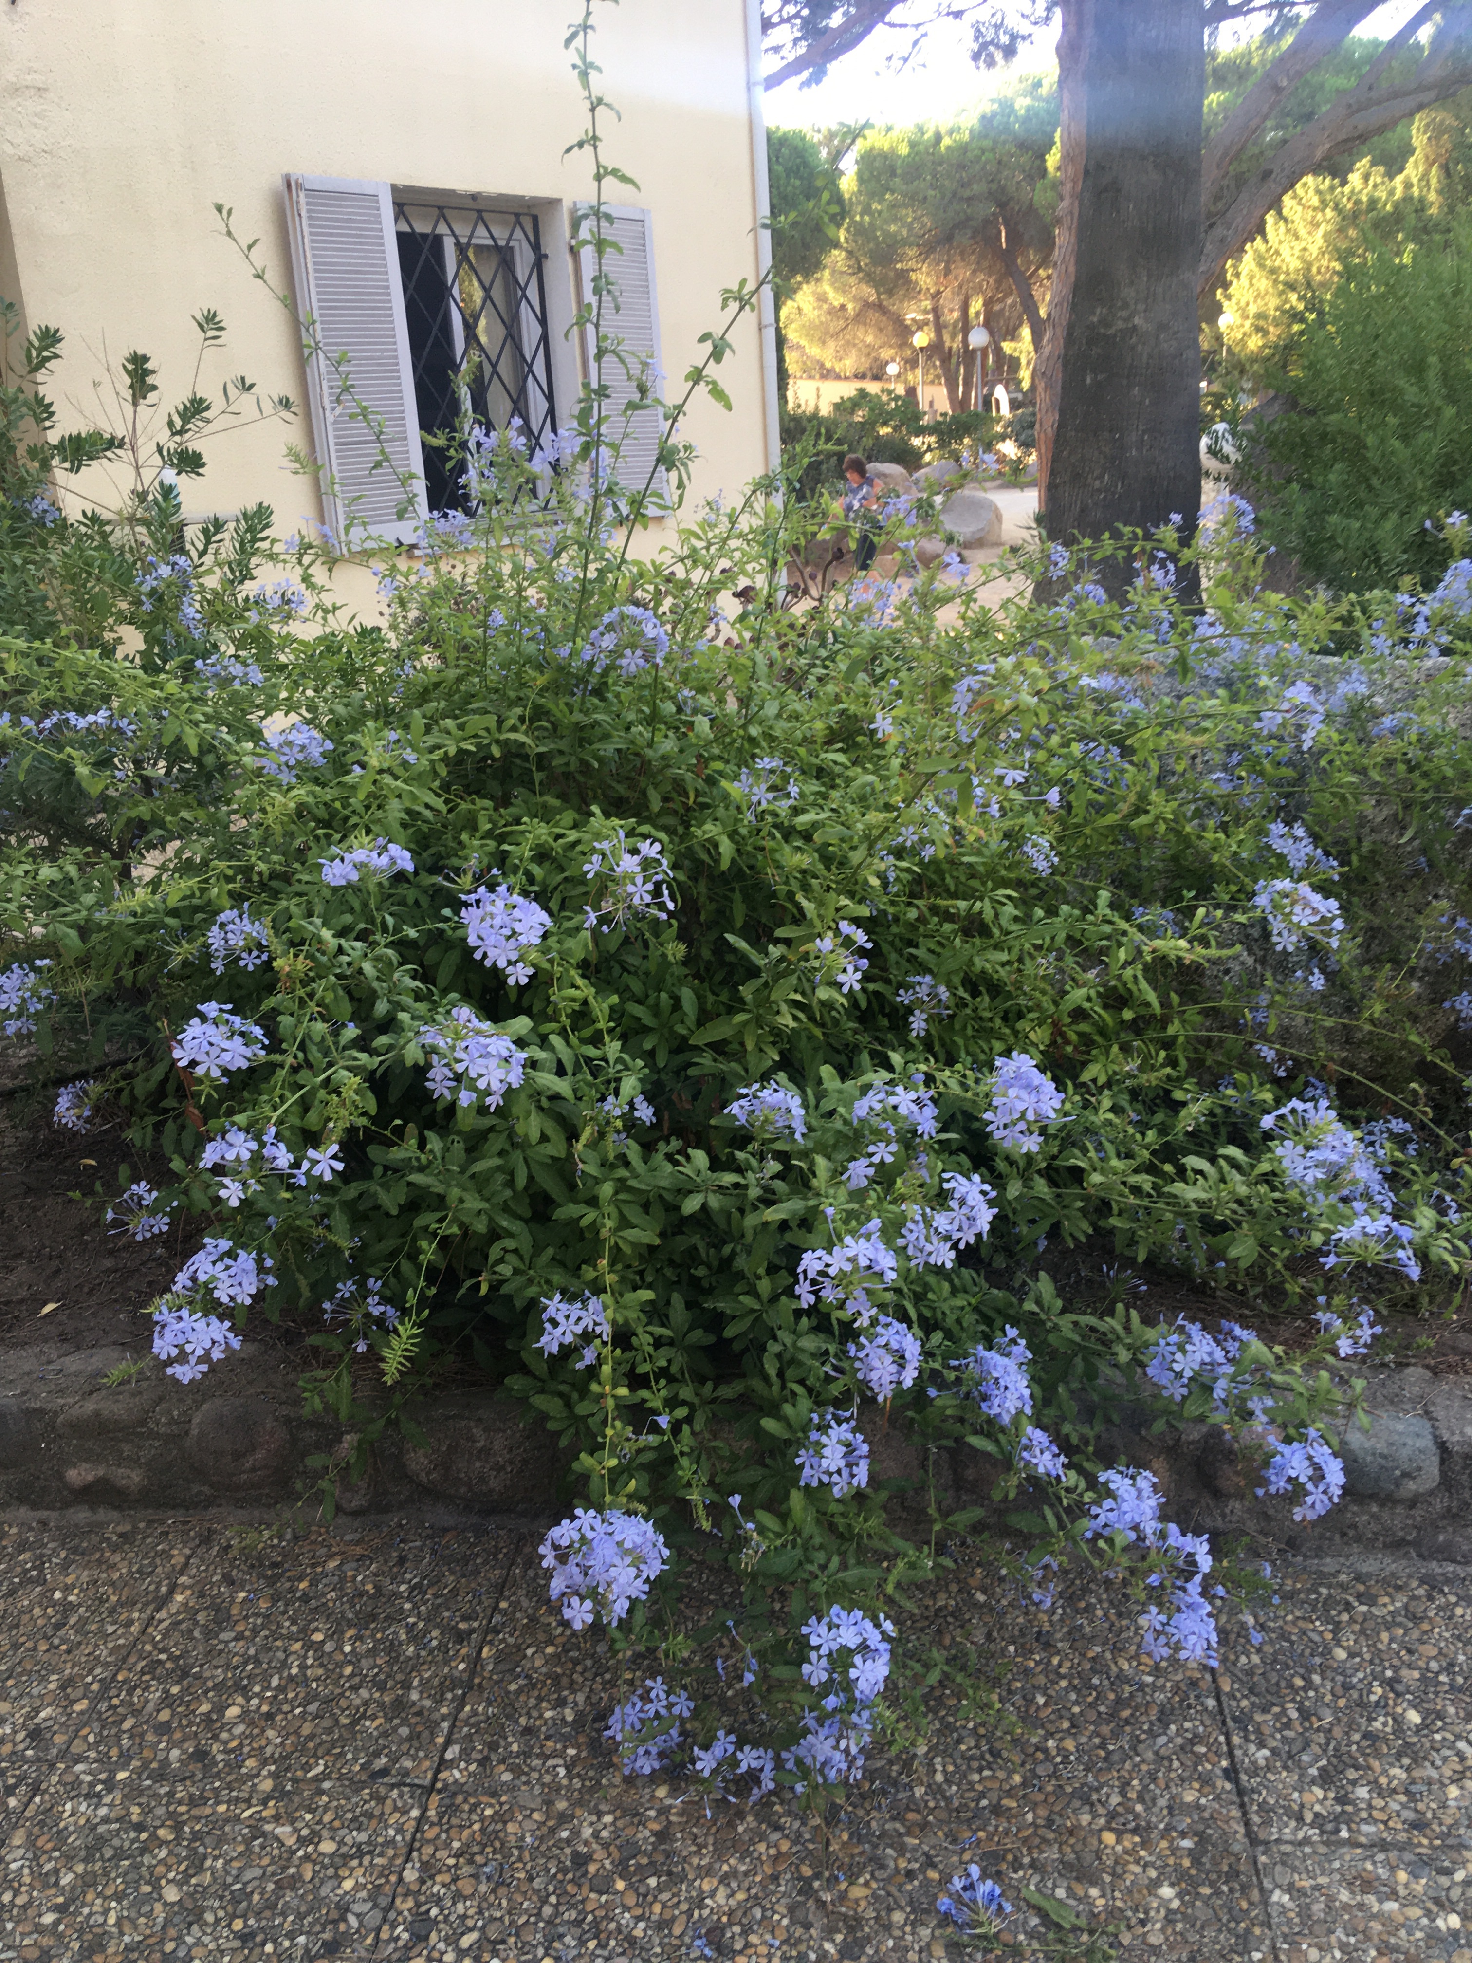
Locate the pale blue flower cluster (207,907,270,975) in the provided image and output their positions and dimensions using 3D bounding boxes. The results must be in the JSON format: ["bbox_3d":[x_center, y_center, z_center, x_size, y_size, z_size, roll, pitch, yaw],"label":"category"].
[{"bbox_3d":[-0.665,-0.054,2.200,0.084,0.090,0.074,0,19,7],"label":"pale blue flower cluster"}]

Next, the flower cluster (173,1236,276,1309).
[{"bbox_3d":[-0.607,0.345,1.950,0.124,0.086,0.109,0,19,7],"label":"flower cluster"}]

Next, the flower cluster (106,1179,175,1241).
[{"bbox_3d":[-0.853,0.328,2.350,0.099,0.088,0.085,-3,20,0],"label":"flower cluster"}]

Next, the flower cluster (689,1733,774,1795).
[{"bbox_3d":[-0.003,0.871,1.830,0.094,0.072,0.075,-3,20,0],"label":"flower cluster"}]

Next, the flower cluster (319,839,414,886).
[{"bbox_3d":[-0.417,-0.135,1.850,0.105,0.055,0.085,-8,19,-12],"label":"flower cluster"}]

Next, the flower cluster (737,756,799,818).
[{"bbox_3d":[0.042,-0.260,2.200,0.080,0.077,0.075,-3,19,1],"label":"flower cluster"}]

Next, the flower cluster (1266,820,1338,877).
[{"bbox_3d":[0.895,-0.210,2.600,0.114,0.092,0.090,-3,20,0],"label":"flower cluster"}]

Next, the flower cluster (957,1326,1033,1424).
[{"bbox_3d":[0.310,0.471,1.970,0.088,0.111,0.085,0,19,9],"label":"flower cluster"}]

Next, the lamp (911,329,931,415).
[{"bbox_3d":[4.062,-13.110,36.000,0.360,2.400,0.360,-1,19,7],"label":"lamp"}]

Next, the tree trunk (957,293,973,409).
[{"bbox_3d":[5.298,-14.370,38.000,0.300,3.119,0.300,0,19,7],"label":"tree trunk"}]

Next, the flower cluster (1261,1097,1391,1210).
[{"bbox_3d":[0.667,0.194,1.860,0.146,0.127,0.115,-3,20,0],"label":"flower cluster"}]

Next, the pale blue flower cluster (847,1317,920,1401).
[{"bbox_3d":[0.165,0.416,1.820,0.080,0.093,0.070,0,19,7],"label":"pale blue flower cluster"}]

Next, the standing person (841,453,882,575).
[{"bbox_3d":[1.048,-3.714,13.865,0.460,1.400,0.360,7,22,28],"label":"standing person"}]

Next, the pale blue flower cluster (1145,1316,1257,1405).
[{"bbox_3d":[0.552,0.450,1.950,0.135,0.105,0.100,-3,19,0],"label":"pale blue flower cluster"}]

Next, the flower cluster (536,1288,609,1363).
[{"bbox_3d":[-0.174,0.368,1.760,0.077,0.077,0.075,-3,20,0],"label":"flower cluster"}]

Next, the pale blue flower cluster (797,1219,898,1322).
[{"bbox_3d":[0.114,0.295,1.680,0.102,0.105,0.095,-3,20,0],"label":"pale blue flower cluster"}]

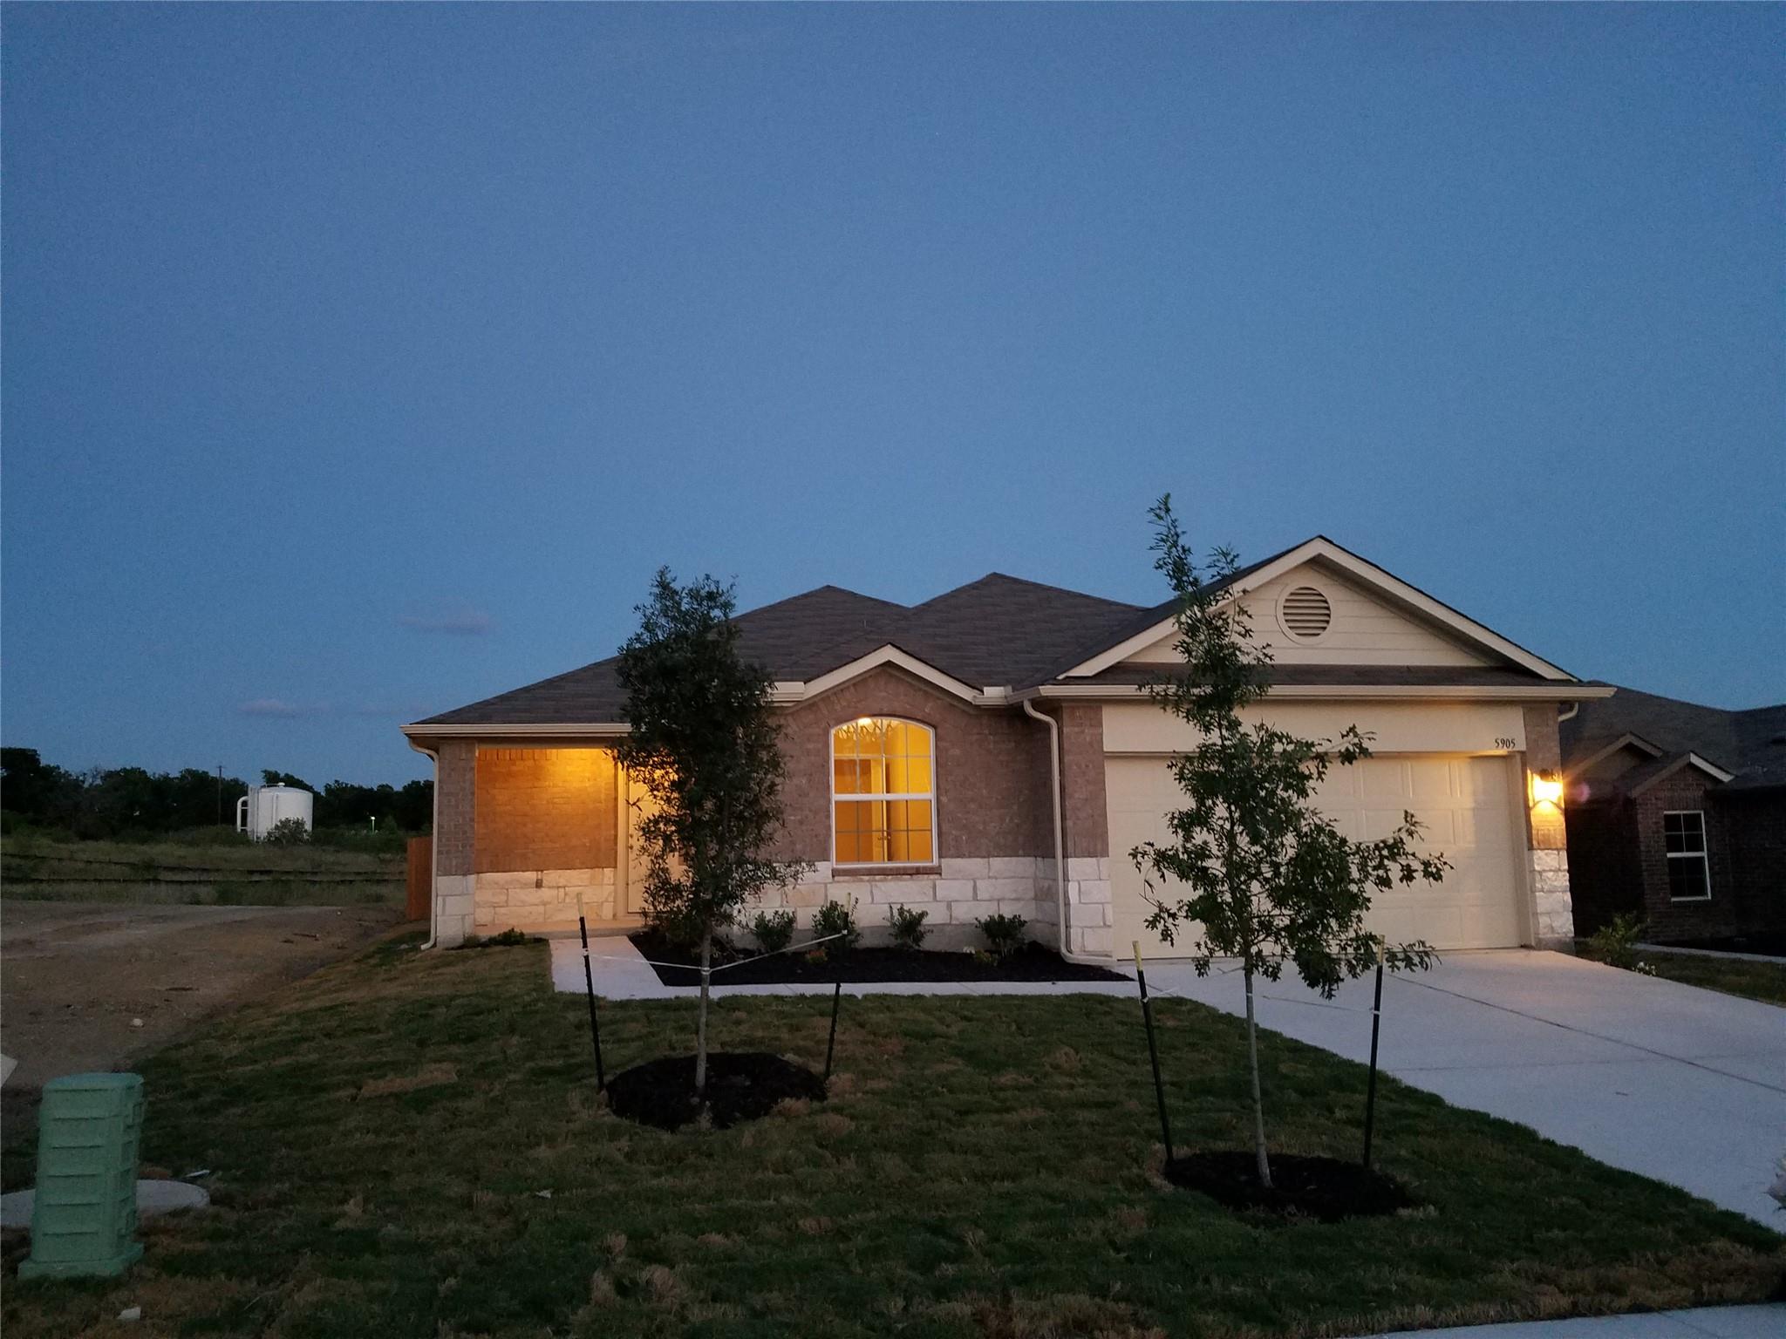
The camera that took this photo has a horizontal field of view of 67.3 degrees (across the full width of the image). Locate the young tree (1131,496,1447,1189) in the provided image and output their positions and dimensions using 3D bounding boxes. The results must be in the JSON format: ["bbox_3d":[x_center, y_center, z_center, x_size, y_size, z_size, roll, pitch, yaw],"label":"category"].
[{"bbox_3d":[1.696,0.696,5.765,1.343,2.940,1.250,-1,-7,0],"label":"young tree"}]

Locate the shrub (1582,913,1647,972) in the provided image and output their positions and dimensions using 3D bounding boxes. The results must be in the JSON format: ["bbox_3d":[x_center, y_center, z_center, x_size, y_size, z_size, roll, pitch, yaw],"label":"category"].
[{"bbox_3d":[7.042,2.631,13.076,0.647,0.507,0.600,-1,-7,0],"label":"shrub"}]

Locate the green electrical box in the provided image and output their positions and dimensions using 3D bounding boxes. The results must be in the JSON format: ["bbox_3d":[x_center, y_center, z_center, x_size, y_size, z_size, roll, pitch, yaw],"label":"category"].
[{"bbox_3d":[-2.882,1.792,4.843,0.340,0.665,0.260,0,-7,-4],"label":"green electrical box"}]

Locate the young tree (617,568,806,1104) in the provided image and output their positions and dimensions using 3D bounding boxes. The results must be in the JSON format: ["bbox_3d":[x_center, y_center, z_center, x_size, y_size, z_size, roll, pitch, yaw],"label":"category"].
[{"bbox_3d":[-1.068,0.915,7.862,1.126,3.068,1.050,-1,-7,0],"label":"young tree"}]

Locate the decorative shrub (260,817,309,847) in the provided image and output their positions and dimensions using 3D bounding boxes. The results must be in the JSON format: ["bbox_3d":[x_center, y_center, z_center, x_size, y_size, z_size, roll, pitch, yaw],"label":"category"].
[{"bbox_3d":[-36.912,9.874,81.486,3.134,1.957,3.000,-1,-7,0],"label":"decorative shrub"}]

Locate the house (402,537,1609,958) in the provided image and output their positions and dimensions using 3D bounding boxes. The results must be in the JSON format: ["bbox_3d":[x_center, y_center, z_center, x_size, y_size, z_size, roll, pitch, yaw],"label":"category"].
[{"bbox_3d":[-0.333,1.209,21.785,13.150,5.950,17.500,1,-7,-11],"label":"house"}]

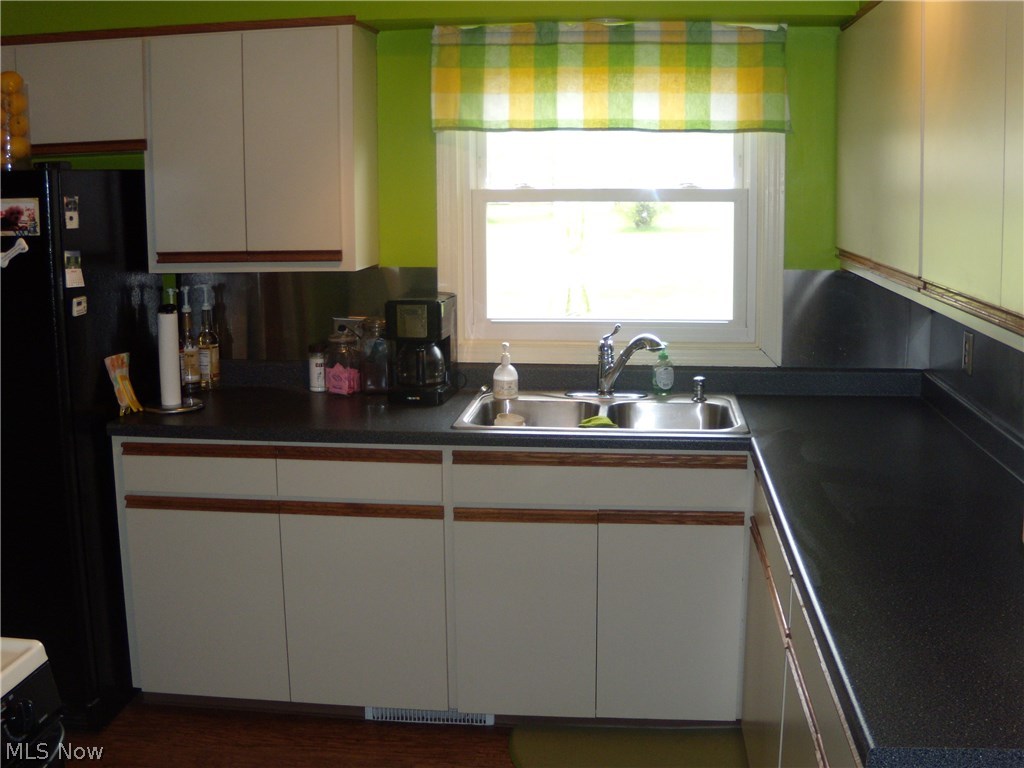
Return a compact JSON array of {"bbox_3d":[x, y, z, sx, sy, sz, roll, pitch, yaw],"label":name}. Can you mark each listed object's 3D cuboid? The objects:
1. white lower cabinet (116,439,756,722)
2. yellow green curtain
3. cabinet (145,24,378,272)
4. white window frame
[{"bbox_3d":[-0.225,0.541,3.430,1.877,0.861,0.608,1,11,7],"label":"white lower cabinet"},{"bbox_3d":[0.298,-0.958,3.340,1.123,0.338,0.086,1,11,7],"label":"yellow green curtain"},{"bbox_3d":[-0.790,-0.740,3.420,0.667,0.739,0.291,1,11,7],"label":"cabinet"},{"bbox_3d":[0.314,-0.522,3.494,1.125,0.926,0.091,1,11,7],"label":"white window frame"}]

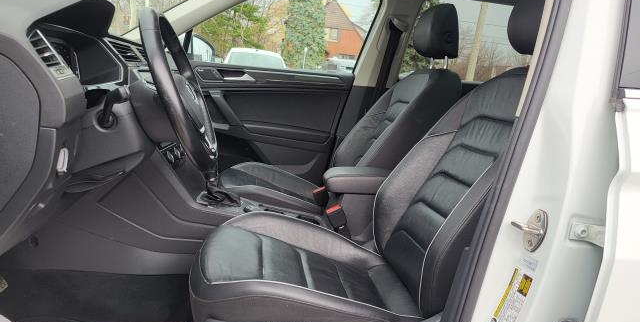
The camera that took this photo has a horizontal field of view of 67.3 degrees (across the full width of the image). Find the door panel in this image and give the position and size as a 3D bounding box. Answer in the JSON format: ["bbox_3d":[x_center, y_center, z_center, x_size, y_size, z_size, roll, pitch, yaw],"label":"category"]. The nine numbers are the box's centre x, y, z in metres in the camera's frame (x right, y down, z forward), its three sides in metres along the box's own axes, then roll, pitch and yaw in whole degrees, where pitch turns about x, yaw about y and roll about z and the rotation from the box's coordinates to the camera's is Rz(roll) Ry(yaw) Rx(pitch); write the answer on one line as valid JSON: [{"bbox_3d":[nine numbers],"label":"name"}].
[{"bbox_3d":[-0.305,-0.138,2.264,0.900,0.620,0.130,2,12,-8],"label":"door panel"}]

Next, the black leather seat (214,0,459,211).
[{"bbox_3d":[0.085,-0.190,1.941,1.000,0.950,0.540,2,12,-8],"label":"black leather seat"}]

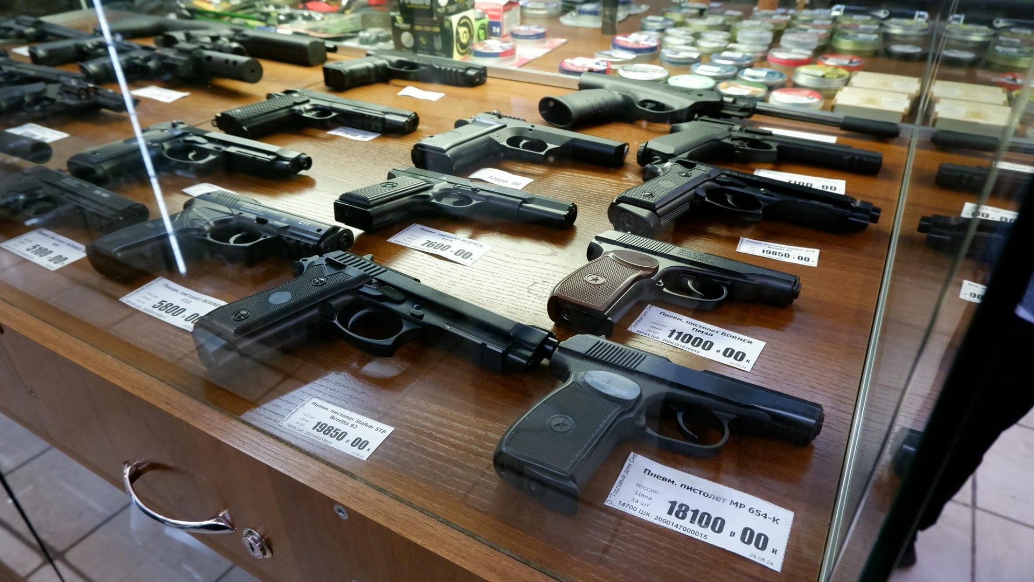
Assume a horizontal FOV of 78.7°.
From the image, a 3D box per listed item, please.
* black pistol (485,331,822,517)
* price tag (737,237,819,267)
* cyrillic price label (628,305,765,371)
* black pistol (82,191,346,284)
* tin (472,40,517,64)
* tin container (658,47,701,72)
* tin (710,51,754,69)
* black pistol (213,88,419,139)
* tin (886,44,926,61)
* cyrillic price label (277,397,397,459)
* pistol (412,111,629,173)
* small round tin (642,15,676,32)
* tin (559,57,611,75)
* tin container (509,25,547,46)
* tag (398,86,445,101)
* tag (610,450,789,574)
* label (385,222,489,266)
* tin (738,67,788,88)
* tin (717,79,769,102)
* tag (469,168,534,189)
[{"bbox_3d":[0.082,0.080,0.352,0.165,0.033,0.128,15,38,20],"label":"black pistol"},{"bbox_3d":[0.215,-0.033,0.521,0.063,0.003,0.027,13,38,20],"label":"price tag"},{"bbox_3d":[0.124,0.031,0.431,0.085,0.003,0.036,19,39,27],"label":"cyrillic price label"},{"bbox_3d":[-0.246,-0.041,0.521,0.184,0.034,0.124,17,39,23],"label":"black pistol"},{"bbox_3d":[-0.038,-0.393,1.038,0.076,0.020,0.076,-1,34,1],"label":"tin"},{"bbox_3d":[0.241,-0.342,0.933,0.059,0.020,0.059,-1,35,1],"label":"tin container"},{"bbox_3d":[0.308,-0.328,0.907,0.059,0.013,0.059,0,36,0],"label":"tin"},{"bbox_3d":[-0.240,-0.205,0.764,0.213,0.035,0.137,14,35,17],"label":"black pistol"},{"bbox_3d":[0.617,-0.377,1.000,0.056,0.014,0.056,18,39,25],"label":"tin"},{"bbox_3d":[-0.106,0.080,0.371,0.063,0.003,0.027,15,38,22],"label":"cyrillic price label"},{"bbox_3d":[0.004,-0.146,0.667,0.203,0.036,0.138,15,36,21],"label":"pistol"},{"bbox_3d":[0.270,-0.508,1.201,0.061,0.017,0.061,6,35,10],"label":"small round tin"},{"bbox_3d":[0.096,-0.310,0.891,0.074,0.020,0.074,-1,35,1],"label":"tin"},{"bbox_3d":[0.021,-0.427,1.060,0.063,0.020,0.063,-1,35,1],"label":"tin container"},{"bbox_3d":[-0.130,-0.267,0.858,0.063,0.008,0.028,17,39,24],"label":"tag"},{"bbox_3d":[0.097,0.114,0.332,0.087,0.002,0.038,16,39,22],"label":"tag"},{"bbox_3d":[-0.065,-0.040,0.538,0.085,0.005,0.037,18,39,25],"label":"label"},{"bbox_3d":[0.323,-0.277,0.837,0.062,0.020,0.062,-1,35,1],"label":"tin"},{"bbox_3d":[0.283,-0.248,0.795,0.061,0.014,0.061,0,36,0],"label":"tin"},{"bbox_3d":[-0.015,-0.115,0.647,0.062,0.006,0.027,17,38,24],"label":"tag"}]

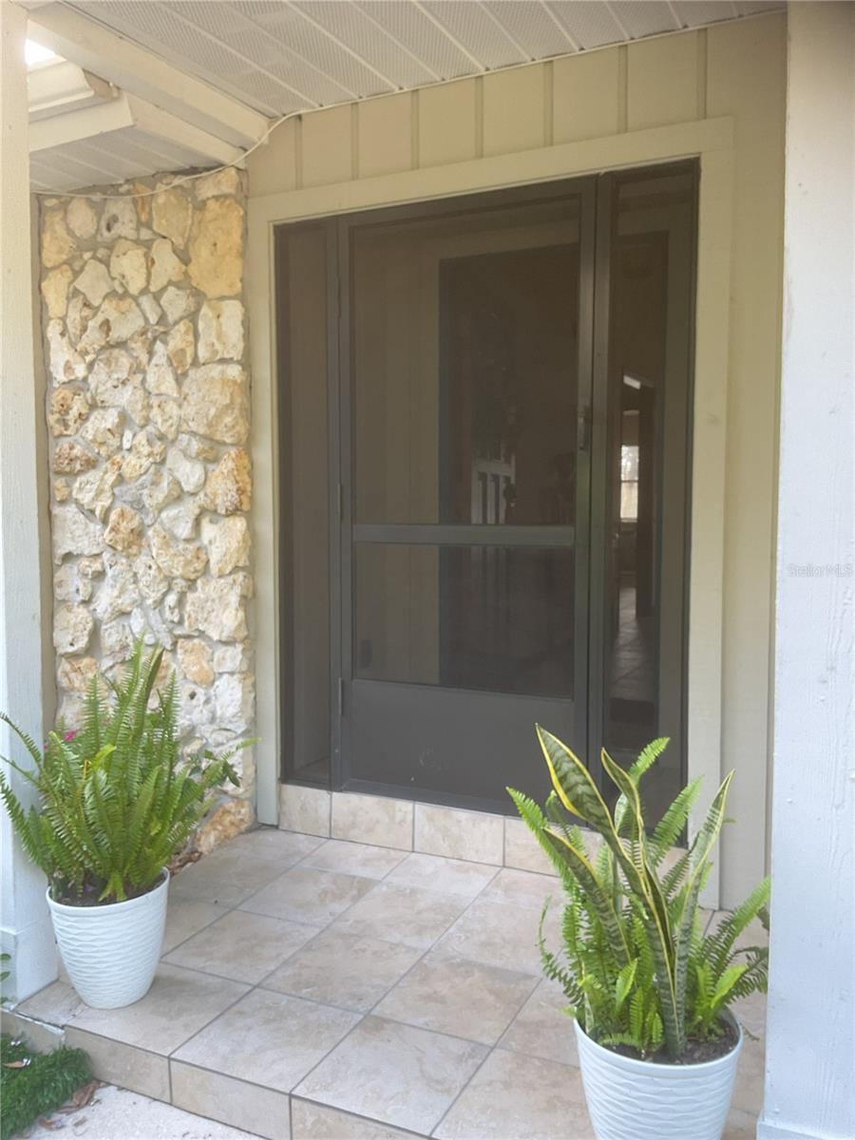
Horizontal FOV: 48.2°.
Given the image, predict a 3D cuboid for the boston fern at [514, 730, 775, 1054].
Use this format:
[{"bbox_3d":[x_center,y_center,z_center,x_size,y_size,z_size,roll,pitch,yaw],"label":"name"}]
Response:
[{"bbox_3d":[0.395,0.562,1.730,0.490,0.560,0.420,0,4,0],"label":"boston fern"}]

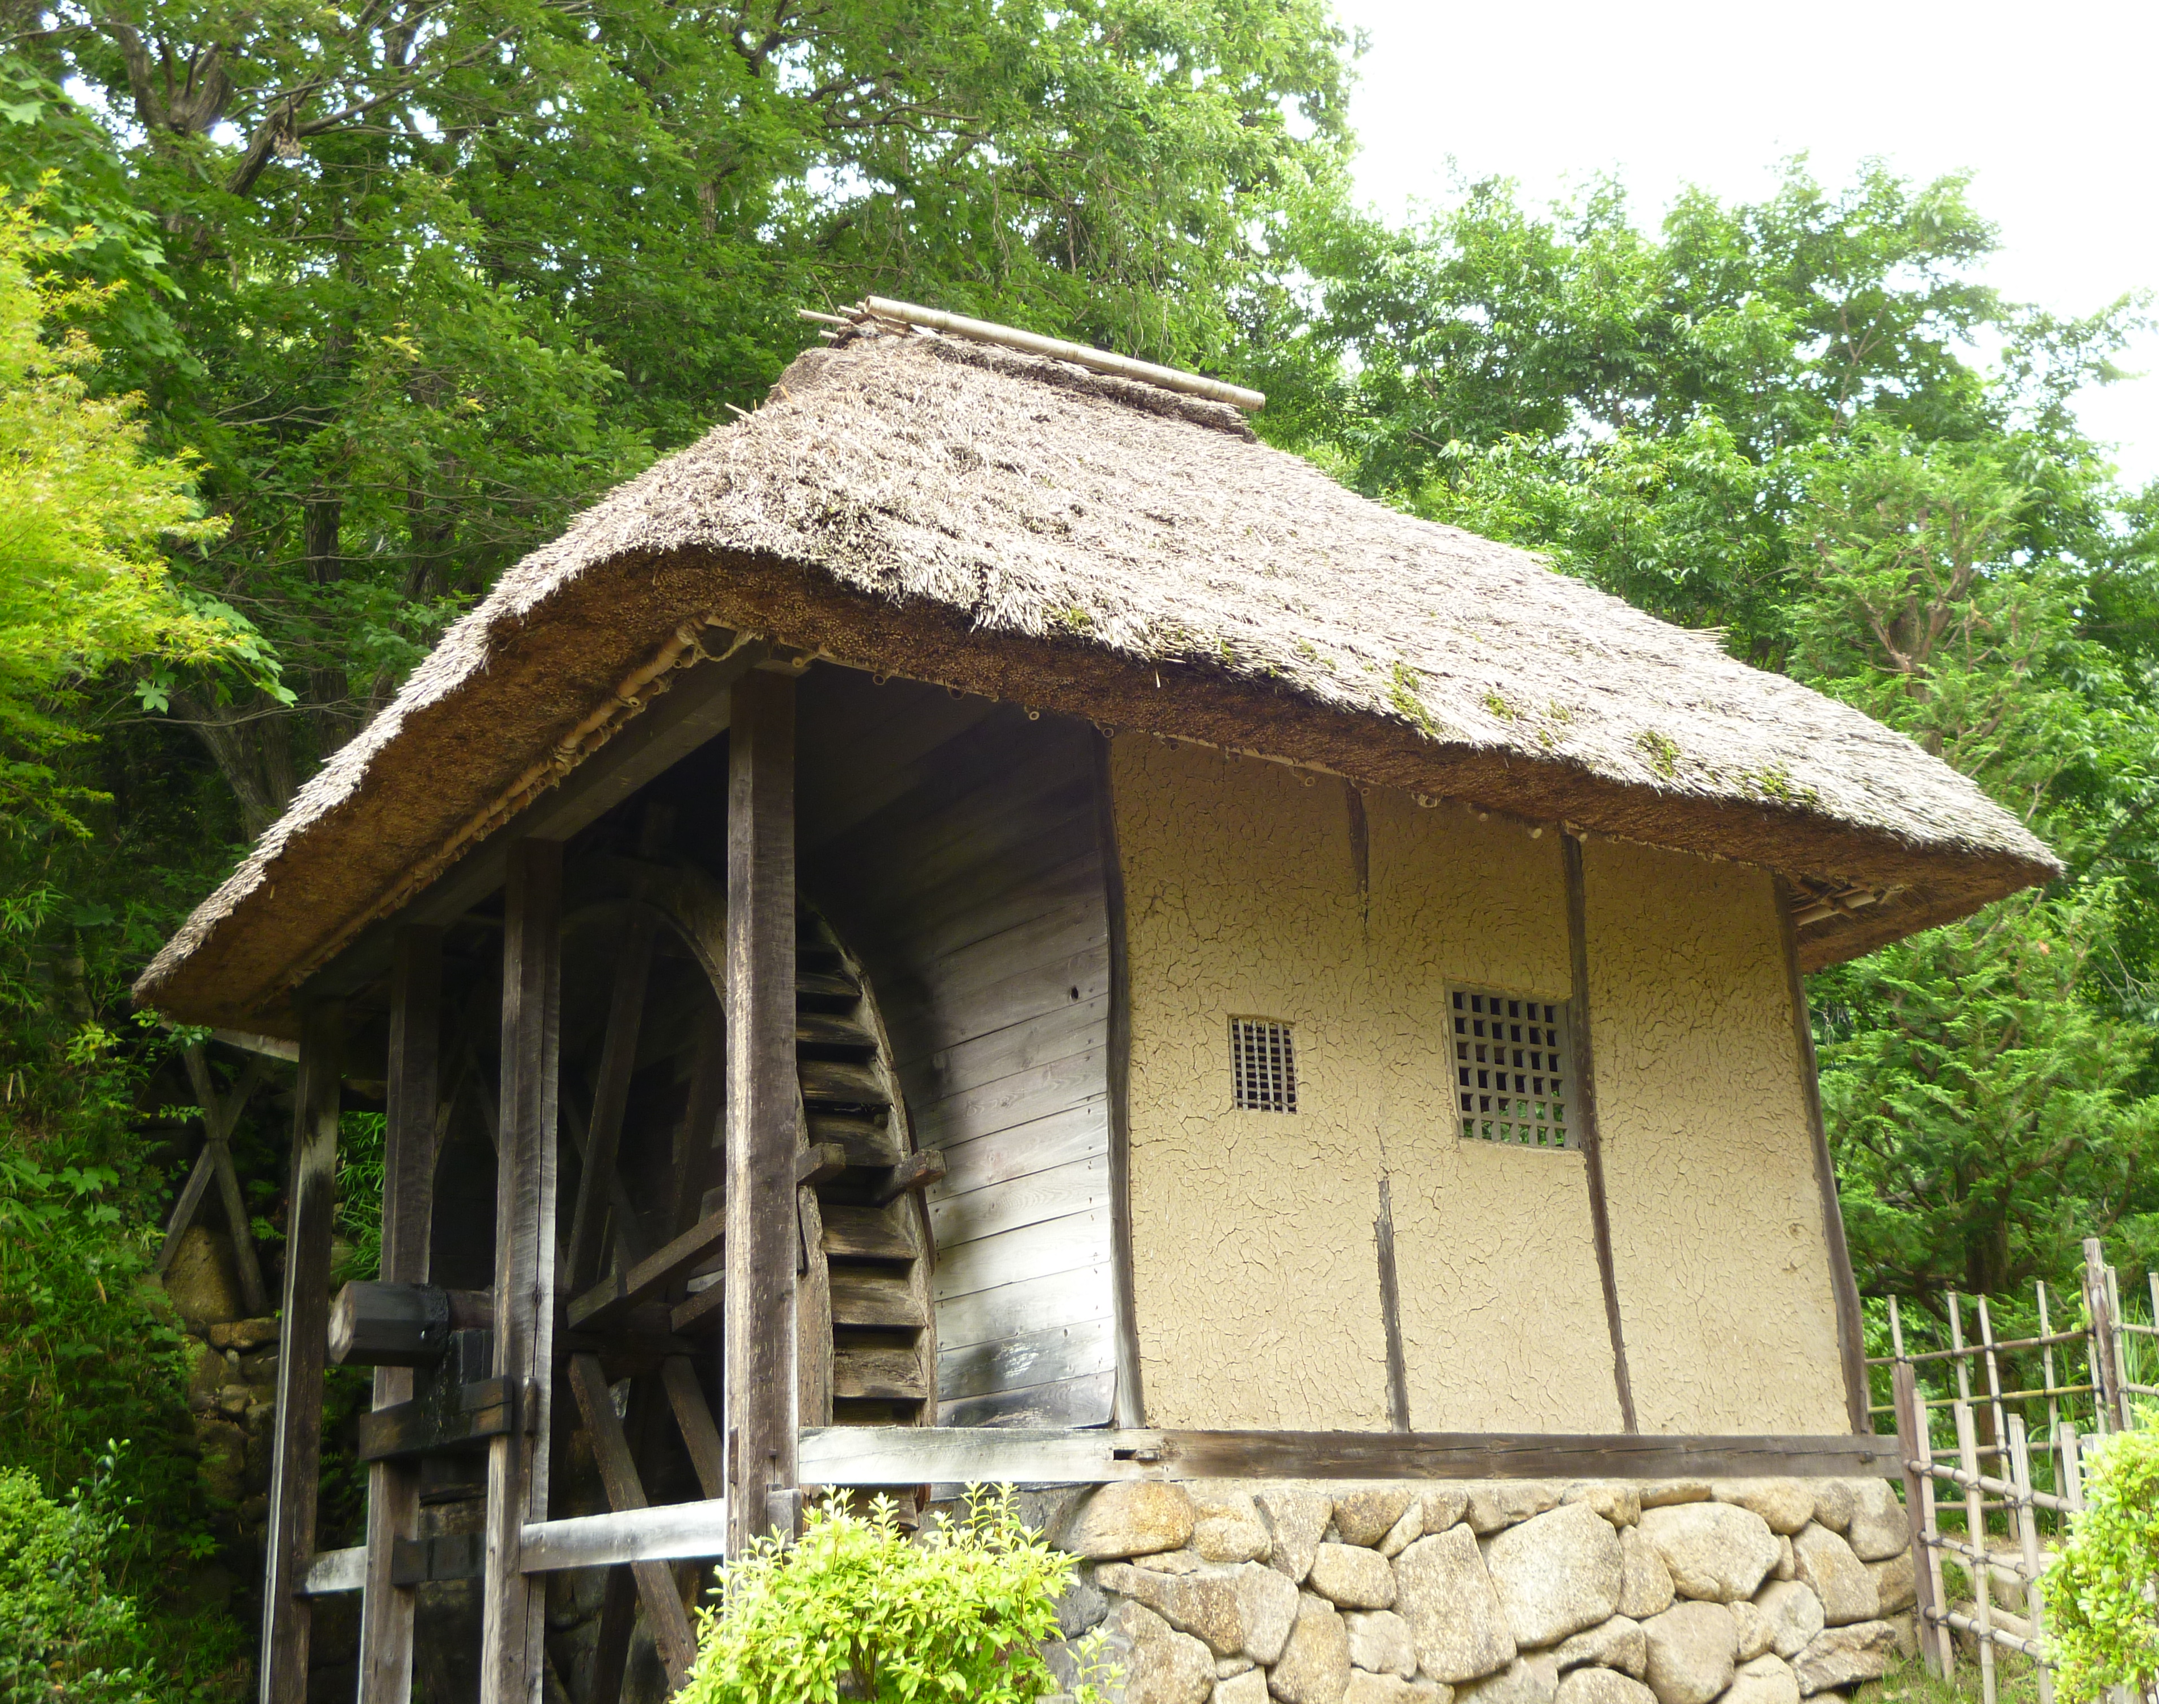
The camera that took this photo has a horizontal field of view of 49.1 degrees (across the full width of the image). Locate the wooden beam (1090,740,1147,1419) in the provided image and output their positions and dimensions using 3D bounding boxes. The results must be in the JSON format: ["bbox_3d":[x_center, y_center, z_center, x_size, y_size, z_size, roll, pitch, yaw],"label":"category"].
[{"bbox_3d":[0.071,0.605,6.597,0.100,1.990,0.100,10,-21,-33],"label":"wooden beam"}]

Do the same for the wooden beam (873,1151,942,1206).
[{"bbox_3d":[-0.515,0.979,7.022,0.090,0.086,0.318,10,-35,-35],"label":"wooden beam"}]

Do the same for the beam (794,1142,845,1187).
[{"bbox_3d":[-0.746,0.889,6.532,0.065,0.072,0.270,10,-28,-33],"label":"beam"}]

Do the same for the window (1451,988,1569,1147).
[{"bbox_3d":[1.364,0.685,7.454,0.520,0.495,0.060,10,-21,-33],"label":"window"}]

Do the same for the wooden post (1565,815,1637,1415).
[{"bbox_3d":[1.762,0.927,8.232,0.113,2.148,0.105,10,-22,-35],"label":"wooden post"}]

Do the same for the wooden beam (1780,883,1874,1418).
[{"bbox_3d":[2.544,1.026,8.213,0.105,1.980,0.105,10,-21,-33],"label":"wooden beam"}]

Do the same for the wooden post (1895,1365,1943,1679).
[{"bbox_3d":[2.767,2.191,7.795,0.065,1.000,0.065,14,-24,-31],"label":"wooden post"}]

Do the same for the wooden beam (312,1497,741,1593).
[{"bbox_3d":[-1.793,2.170,7.299,0.090,0.135,3.412,10,-22,-35],"label":"wooden beam"}]

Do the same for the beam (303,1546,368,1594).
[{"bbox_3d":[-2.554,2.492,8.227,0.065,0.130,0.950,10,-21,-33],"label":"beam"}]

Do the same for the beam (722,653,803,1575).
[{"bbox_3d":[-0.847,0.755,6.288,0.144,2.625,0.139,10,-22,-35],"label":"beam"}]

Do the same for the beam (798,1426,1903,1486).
[{"bbox_3d":[1.107,1.892,7.376,4.650,0.141,0.142,10,-22,-35],"label":"beam"}]

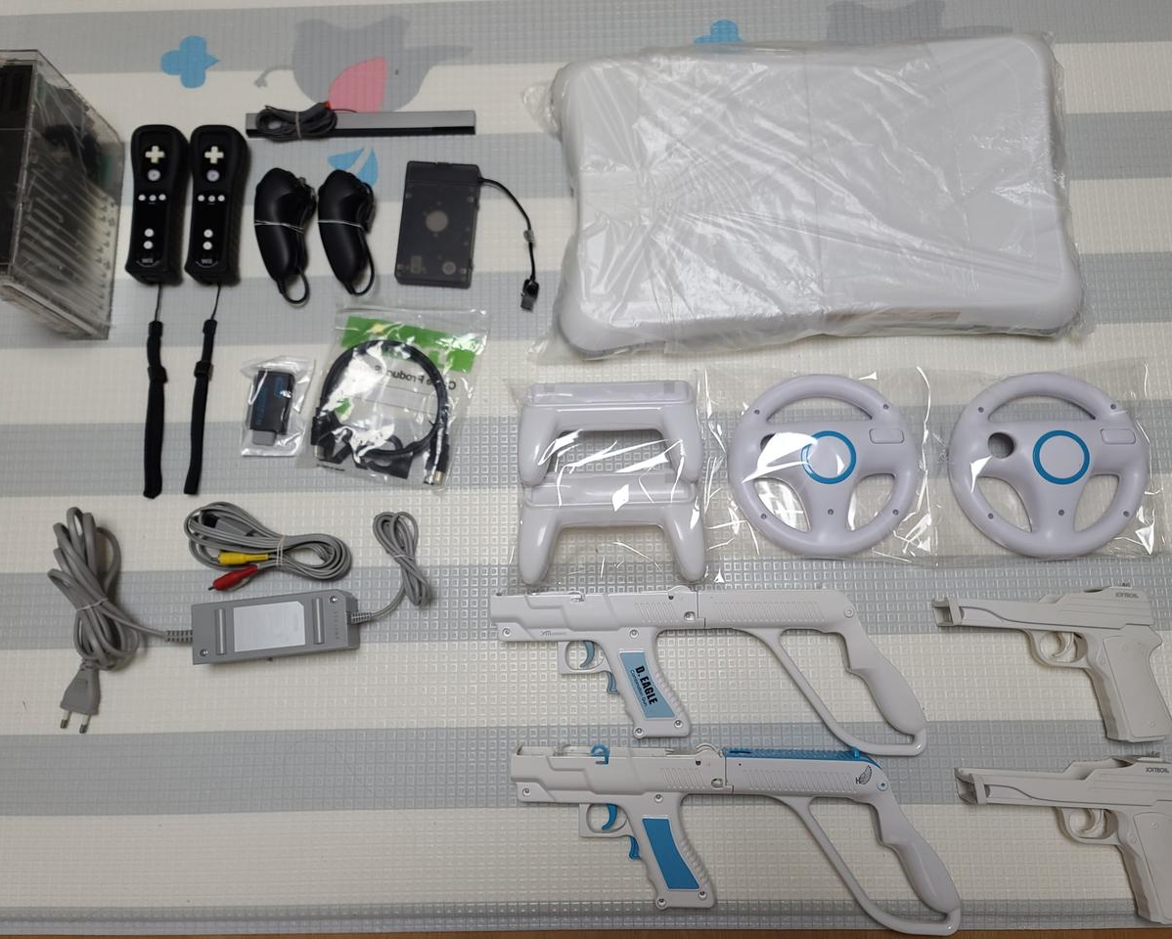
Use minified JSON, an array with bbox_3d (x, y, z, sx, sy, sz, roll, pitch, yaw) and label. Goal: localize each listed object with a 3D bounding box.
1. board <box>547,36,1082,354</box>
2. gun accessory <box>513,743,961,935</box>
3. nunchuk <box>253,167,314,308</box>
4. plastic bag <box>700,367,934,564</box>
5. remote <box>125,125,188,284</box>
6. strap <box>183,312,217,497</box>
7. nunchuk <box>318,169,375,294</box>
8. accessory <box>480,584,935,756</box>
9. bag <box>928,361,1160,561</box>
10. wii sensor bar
[{"bbox_3d":[0.213,-0.273,0.898,0.525,0.055,0.310,-2,80,1],"label":"board"},{"bbox_3d":[0.134,0.334,0.823,0.402,0.047,0.162,0,81,1],"label":"gun accessory"},{"bbox_3d":[-0.302,-0.239,0.913,0.052,0.042,0.130,-9,80,0],"label":"nunchuk"},{"bbox_3d":[0.231,-0.005,0.878,0.239,0.040,0.197,-1,81,1],"label":"plastic bag"},{"bbox_3d":[-0.440,-0.270,0.929,0.048,0.040,0.165,0,81,1],"label":"remote"},{"bbox_3d":[-0.388,-0.064,0.911,0.018,0.012,0.180,2,81,1],"label":"strap"},{"bbox_3d":[-0.245,-0.245,0.923,0.053,0.040,0.130,-6,81,0],"label":"nunchuk"},{"bbox_3d":[0.114,0.188,0.846,0.400,0.047,0.157,-1,81,1],"label":"accessory"},{"bbox_3d":[0.436,-0.010,0.857,0.225,0.038,0.196,-1,80,1],"label":"bag"},{"bbox_3d":[-0.234,-0.361,0.946,0.242,0.013,0.022,-1,80,1],"label":"wii sensor bar"}]

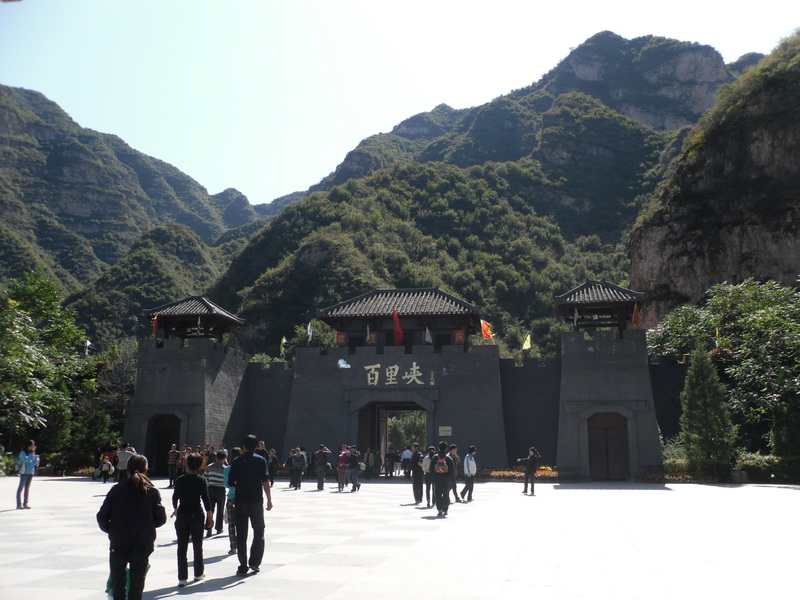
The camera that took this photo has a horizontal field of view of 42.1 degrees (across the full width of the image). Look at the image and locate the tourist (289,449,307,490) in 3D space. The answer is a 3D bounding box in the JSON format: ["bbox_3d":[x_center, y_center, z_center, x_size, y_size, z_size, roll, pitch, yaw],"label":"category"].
[{"bbox_3d":[-3.962,6.626,40.800,0.500,1.620,0.360,-1,-8,12],"label":"tourist"}]

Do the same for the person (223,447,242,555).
[{"bbox_3d":[-2.499,3.046,15.800,0.430,1.610,0.380,0,-8,0],"label":"person"}]

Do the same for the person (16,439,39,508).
[{"bbox_3d":[-9.445,4.413,26.300,0.480,1.730,0.460,-3,-9,21],"label":"person"}]

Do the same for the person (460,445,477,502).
[{"bbox_3d":[2.190,5.536,33.224,0.520,1.740,0.460,2,-8,-12],"label":"person"}]

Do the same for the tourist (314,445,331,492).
[{"bbox_3d":[-2.944,6.393,39.747,0.580,1.710,0.420,0,-8,3],"label":"tourist"}]

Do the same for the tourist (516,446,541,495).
[{"bbox_3d":[4.657,6.140,37.400,0.850,1.660,0.500,-5,-9,30],"label":"tourist"}]

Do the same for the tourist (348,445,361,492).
[{"bbox_3d":[-1.726,6.424,39.786,0.550,1.700,0.500,4,-9,-24],"label":"tourist"}]

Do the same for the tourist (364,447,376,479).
[{"bbox_3d":[-1.503,8.332,53.000,0.560,1.690,0.380,1,-8,0],"label":"tourist"}]

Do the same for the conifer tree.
[{"bbox_3d":[15.573,5.780,52.500,3.100,6.900,3.100,1,-8,0],"label":"conifer tree"}]

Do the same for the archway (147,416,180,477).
[{"bbox_3d":[-13.155,8.272,59.190,2.050,3.450,1.000,-1,-8,12],"label":"archway"}]

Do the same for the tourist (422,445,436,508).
[{"bbox_3d":[0.864,4.922,29.000,0.460,1.660,0.360,0,-8,3],"label":"tourist"}]

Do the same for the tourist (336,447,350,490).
[{"bbox_3d":[-2.134,6.285,38.885,0.520,1.709,0.480,-2,-9,18],"label":"tourist"}]

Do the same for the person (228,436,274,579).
[{"bbox_3d":[-1.915,2.645,13.510,0.560,1.768,0.460,0,-8,6],"label":"person"}]

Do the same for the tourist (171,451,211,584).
[{"bbox_3d":[-2.463,2.603,12.433,0.520,1.530,0.420,0,-8,5],"label":"tourist"}]

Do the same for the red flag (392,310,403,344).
[{"bbox_3d":[-0.108,1.497,56.000,0.550,1.850,0.400,1,-8,-6],"label":"red flag"}]

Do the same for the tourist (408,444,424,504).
[{"bbox_3d":[0.484,5.074,30.500,0.420,1.740,0.500,-7,-11,42],"label":"tourist"}]

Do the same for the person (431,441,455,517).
[{"bbox_3d":[0.993,4.222,24.600,0.550,1.730,0.420,0,-8,0],"label":"person"}]

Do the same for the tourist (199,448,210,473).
[{"bbox_3d":[-7.031,6.094,37.500,0.420,1.360,0.270,1,-8,-6],"label":"tourist"}]

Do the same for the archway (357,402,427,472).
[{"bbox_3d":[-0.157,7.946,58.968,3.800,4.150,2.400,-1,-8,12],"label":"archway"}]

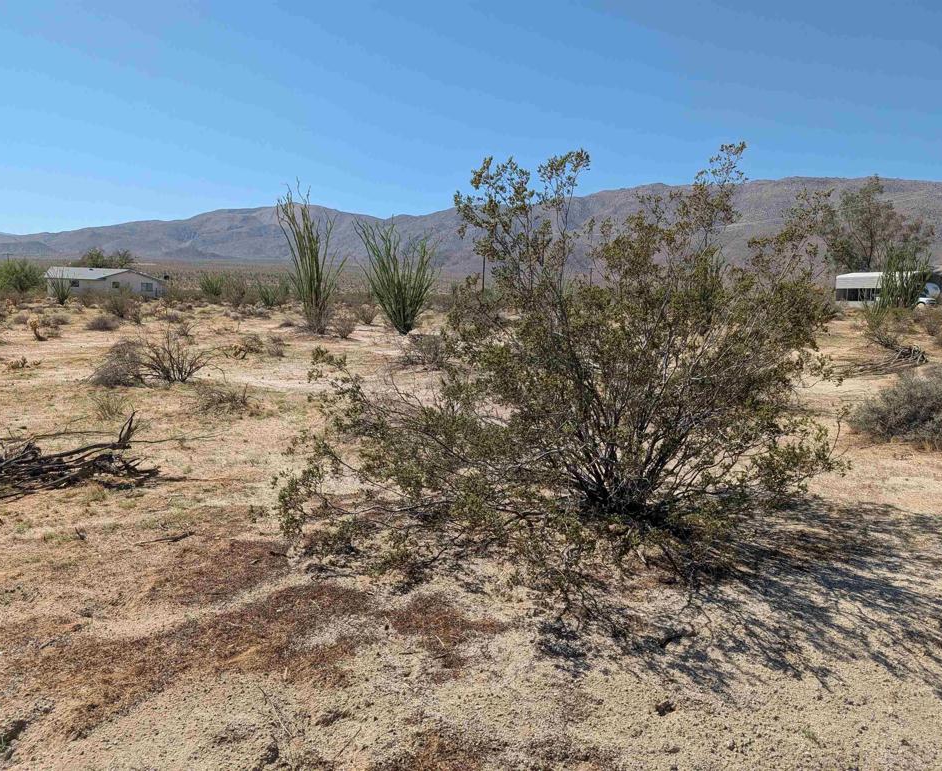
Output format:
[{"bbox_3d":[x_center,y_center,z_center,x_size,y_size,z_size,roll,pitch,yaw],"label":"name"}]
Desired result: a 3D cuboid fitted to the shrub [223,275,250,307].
[{"bbox_3d":[-16.154,-6.544,49.000,1.633,2.158,1.551,-2,8,-18],"label":"shrub"}]

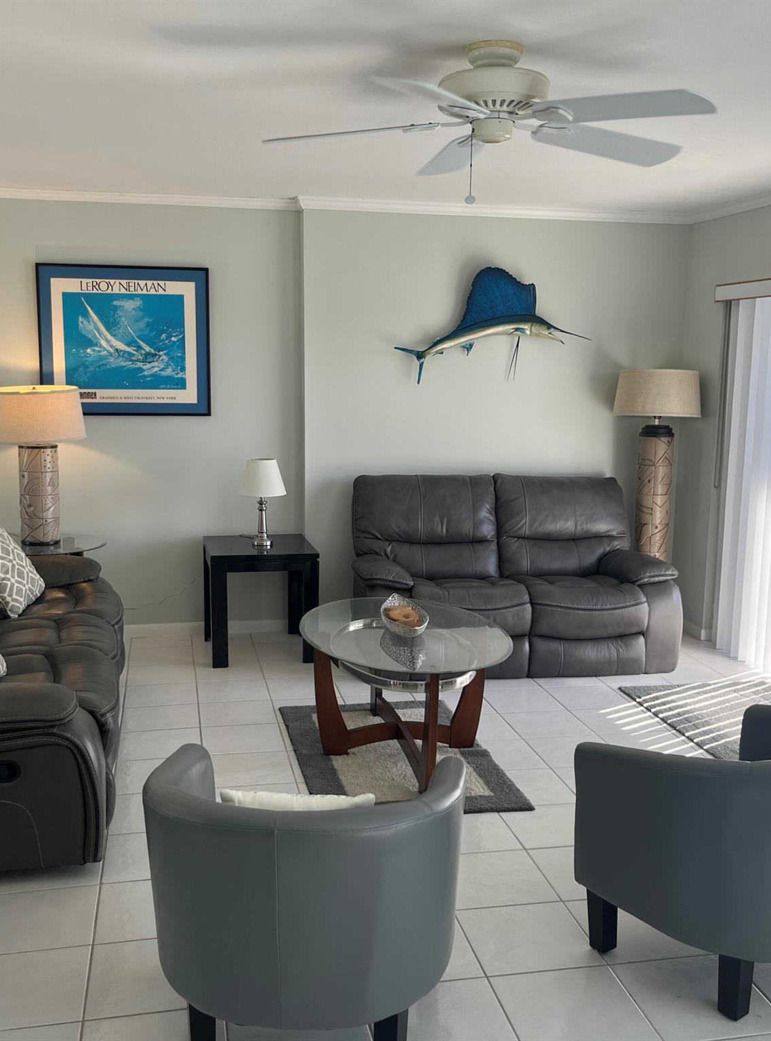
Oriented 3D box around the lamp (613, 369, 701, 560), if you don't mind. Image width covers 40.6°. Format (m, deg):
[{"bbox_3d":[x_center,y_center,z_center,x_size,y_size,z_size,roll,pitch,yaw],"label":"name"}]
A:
[{"bbox_3d":[1.529,-0.072,5.965,0.531,1.569,0.531,-1,9,-12],"label":"lamp"}]

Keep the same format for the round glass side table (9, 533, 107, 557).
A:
[{"bbox_3d":[-1.829,0.426,5.496,0.645,0.606,0.645,-1,9,-12],"label":"round glass side table"}]

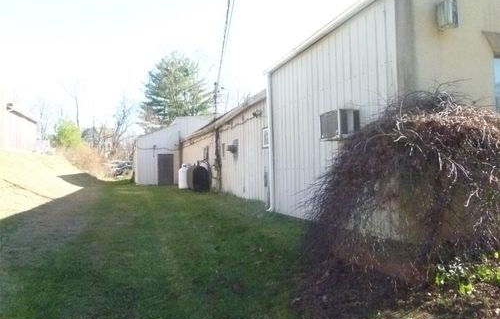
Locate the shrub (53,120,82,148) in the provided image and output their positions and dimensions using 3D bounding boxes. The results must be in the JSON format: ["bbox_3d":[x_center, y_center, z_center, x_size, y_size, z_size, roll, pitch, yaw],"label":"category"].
[{"bbox_3d":[-20.843,-2.687,45.964,3.185,3.500,3.185,-1,-1,0],"label":"shrub"}]

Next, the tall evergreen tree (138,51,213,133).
[{"bbox_3d":[-8.476,-5.089,46.851,8.484,14.583,8.484,-1,-1,0],"label":"tall evergreen tree"}]

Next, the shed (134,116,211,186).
[{"bbox_3d":[-5.561,-0.528,28.608,4.798,4.381,5.000,-1,-1,-16],"label":"shed"}]

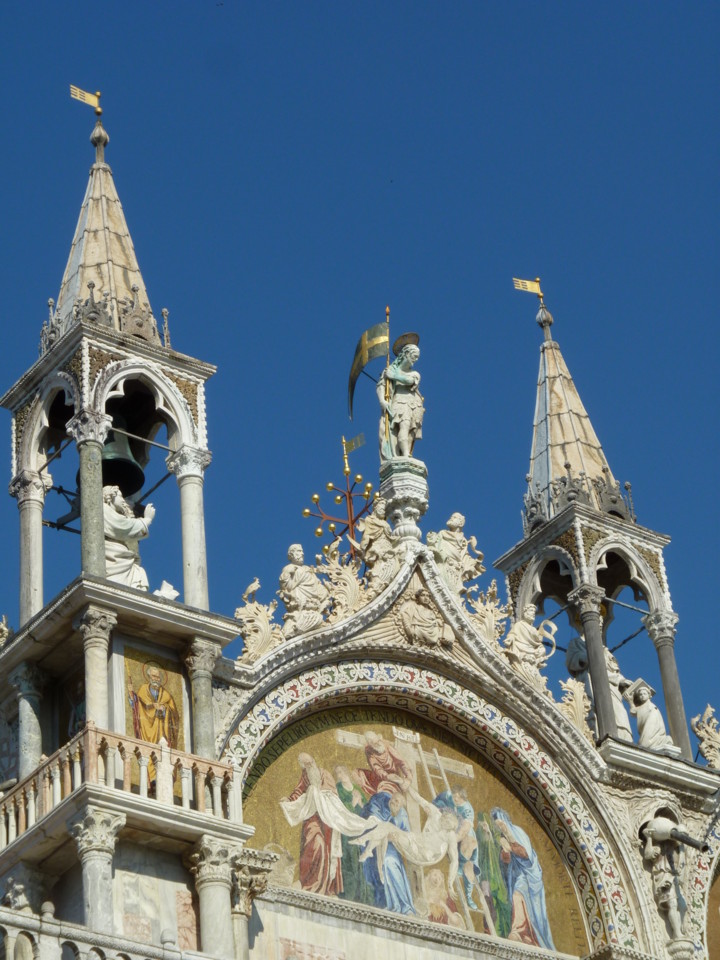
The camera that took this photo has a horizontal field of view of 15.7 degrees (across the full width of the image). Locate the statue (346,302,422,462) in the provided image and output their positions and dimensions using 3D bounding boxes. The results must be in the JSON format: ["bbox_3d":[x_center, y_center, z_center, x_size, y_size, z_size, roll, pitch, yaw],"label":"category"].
[{"bbox_3d":[0.439,-1.225,39.513,0.790,2.686,1.106,19,-41,-32],"label":"statue"}]

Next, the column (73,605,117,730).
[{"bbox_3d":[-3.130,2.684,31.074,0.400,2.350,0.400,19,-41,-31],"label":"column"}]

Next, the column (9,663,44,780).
[{"bbox_3d":[-4.250,3.536,33.577,0.395,2.567,0.395,19,-41,-32],"label":"column"}]

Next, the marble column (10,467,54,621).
[{"bbox_3d":[-4.433,1.148,35.254,0.474,2.678,0.474,19,-41,-32],"label":"marble column"}]

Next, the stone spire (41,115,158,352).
[{"bbox_3d":[-3.561,-3.246,36.307,1.500,4.800,1.500,19,-41,-31],"label":"stone spire"}]

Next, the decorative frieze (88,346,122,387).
[{"bbox_3d":[-3.298,-1.417,33.795,0.520,0.750,0.100,19,-41,-31],"label":"decorative frieze"}]

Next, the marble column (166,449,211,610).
[{"bbox_3d":[-2.130,0.753,33.426,0.430,2.520,0.430,19,-41,-31],"label":"marble column"}]

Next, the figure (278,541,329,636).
[{"bbox_3d":[-0.813,1.517,36.130,0.671,1.382,0.490,19,-41,-32],"label":"figure"}]

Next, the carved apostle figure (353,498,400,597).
[{"bbox_3d":[0.242,0.942,37.573,0.616,1.635,0.490,19,-41,-32],"label":"carved apostle figure"}]

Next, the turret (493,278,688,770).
[{"bbox_3d":[3.279,0.521,39.465,1.920,8.900,1.950,19,-41,-31],"label":"turret"}]

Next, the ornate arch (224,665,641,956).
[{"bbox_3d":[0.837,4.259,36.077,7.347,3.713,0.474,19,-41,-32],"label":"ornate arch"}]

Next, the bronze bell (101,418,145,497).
[{"bbox_3d":[-3.303,-0.414,34.407,0.900,0.970,0.900,-4,-34,-2],"label":"bronze bell"}]

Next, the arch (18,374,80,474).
[{"bbox_3d":[-4.138,-0.853,35.929,0.332,1.327,1.619,19,-41,-32],"label":"arch"}]

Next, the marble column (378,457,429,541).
[{"bbox_3d":[0.656,0.301,38.385,0.648,1.161,0.648,19,-41,-32],"label":"marble column"}]

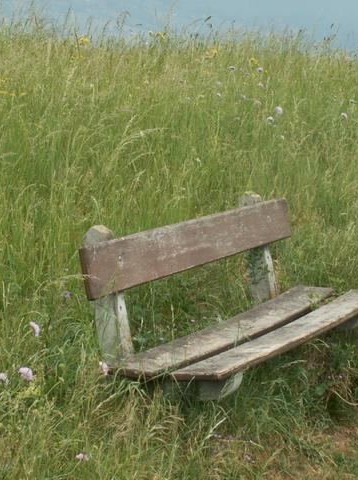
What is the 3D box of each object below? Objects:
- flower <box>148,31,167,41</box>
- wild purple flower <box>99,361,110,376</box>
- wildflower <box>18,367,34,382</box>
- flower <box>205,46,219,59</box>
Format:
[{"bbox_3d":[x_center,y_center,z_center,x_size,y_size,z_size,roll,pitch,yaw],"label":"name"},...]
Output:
[{"bbox_3d":[-0.146,-1.389,10.800,0.126,0.063,0.095,1,7,0],"label":"flower"},{"bbox_3d":[-0.237,0.408,5.050,0.029,0.047,0.033,1,7,0],"label":"wild purple flower"},{"bbox_3d":[-0.463,0.406,4.800,0.045,0.045,0.045,1,7,0],"label":"wildflower"},{"bbox_3d":[0.219,-1.226,10.400,0.085,0.073,0.085,1,7,0],"label":"flower"}]

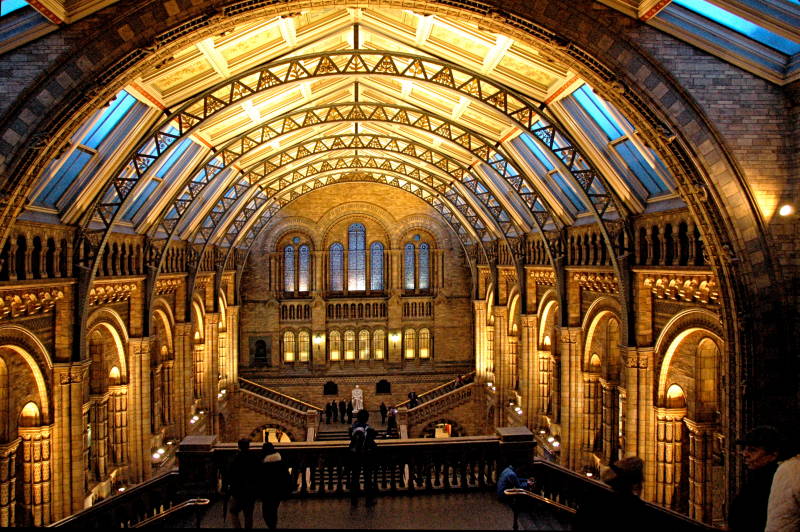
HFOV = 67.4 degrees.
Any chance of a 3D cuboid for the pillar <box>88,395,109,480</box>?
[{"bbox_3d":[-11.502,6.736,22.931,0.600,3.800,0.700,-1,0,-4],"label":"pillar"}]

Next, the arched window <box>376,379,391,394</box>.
[{"bbox_3d":[-1.293,9.628,47.701,1.070,1.200,0.300,-1,0,-4],"label":"arched window"}]

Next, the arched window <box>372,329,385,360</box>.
[{"bbox_3d":[-1.667,6.178,47.063,0.880,2.472,0.300,-1,0,-4],"label":"arched window"}]

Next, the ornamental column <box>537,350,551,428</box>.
[{"bbox_3d":[7.815,6.691,32.480,0.750,4.150,0.750,-1,0,-4],"label":"ornamental column"}]

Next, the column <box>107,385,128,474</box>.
[{"bbox_3d":[-11.164,6.499,23.702,0.840,3.650,0.780,-1,0,-4],"label":"column"}]

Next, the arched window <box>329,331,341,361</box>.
[{"bbox_3d":[-5.119,6.285,47.392,0.900,2.350,0.300,-1,0,-4],"label":"arched window"}]

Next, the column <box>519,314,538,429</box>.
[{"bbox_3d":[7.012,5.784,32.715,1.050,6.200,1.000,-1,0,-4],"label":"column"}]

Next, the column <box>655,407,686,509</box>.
[{"bbox_3d":[8.630,6.224,19.179,0.840,3.600,0.780,-1,0,-4],"label":"column"}]

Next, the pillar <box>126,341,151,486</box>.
[{"bbox_3d":[-10.393,5.871,24.360,0.900,5.873,0.920,-1,0,-4],"label":"pillar"}]

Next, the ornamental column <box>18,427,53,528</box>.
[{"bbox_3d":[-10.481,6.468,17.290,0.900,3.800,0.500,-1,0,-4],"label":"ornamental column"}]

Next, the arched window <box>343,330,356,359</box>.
[{"bbox_3d":[-3.917,6.229,46.971,0.940,2.430,0.350,-1,0,-4],"label":"arched window"}]

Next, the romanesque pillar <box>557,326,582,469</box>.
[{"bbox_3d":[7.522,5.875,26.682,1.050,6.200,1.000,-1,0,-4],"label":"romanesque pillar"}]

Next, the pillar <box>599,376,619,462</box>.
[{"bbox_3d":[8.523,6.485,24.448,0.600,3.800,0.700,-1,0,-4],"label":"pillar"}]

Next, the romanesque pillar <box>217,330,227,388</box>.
[{"bbox_3d":[-12.917,6.785,43.505,0.750,4.300,0.750,-1,0,-4],"label":"romanesque pillar"}]

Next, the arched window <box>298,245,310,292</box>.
[{"bbox_3d":[-7.387,0.213,46.607,0.880,3.690,0.300,-1,0,-4],"label":"arched window"}]

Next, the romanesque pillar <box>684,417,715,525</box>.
[{"bbox_3d":[8.753,6.181,17.373,0.840,3.540,0.780,-1,0,-4],"label":"romanesque pillar"}]

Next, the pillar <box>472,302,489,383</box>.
[{"bbox_3d":[5.937,5.350,43.639,0.900,5.623,0.920,-1,0,-4],"label":"pillar"}]

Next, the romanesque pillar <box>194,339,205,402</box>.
[{"bbox_3d":[-12.070,6.302,35.666,0.840,3.750,0.780,-1,0,-4],"label":"romanesque pillar"}]

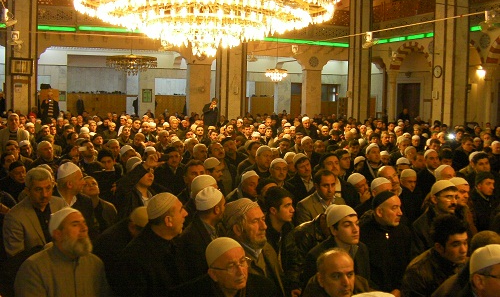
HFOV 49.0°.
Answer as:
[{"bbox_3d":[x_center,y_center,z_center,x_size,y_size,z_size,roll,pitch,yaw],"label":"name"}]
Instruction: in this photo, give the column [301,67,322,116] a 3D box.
[{"bbox_3d":[2.160,-1.472,19.716,0.560,2.700,0.460,0,5,-18],"label":"column"}]

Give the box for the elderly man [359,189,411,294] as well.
[{"bbox_3d":[0.941,0.759,3.717,0.550,0.920,0.600,0,6,-15],"label":"elderly man"}]

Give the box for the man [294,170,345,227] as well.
[{"bbox_3d":[0.583,0.643,4.465,0.550,0.920,0.600,-1,6,-28],"label":"man"}]

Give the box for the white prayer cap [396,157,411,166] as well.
[{"bbox_3d":[1.764,0.151,6.300,0.170,0.110,0.185,1,3,0],"label":"white prayer cap"}]

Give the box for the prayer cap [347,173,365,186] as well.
[{"bbox_3d":[0.973,0.285,5.050,0.170,0.115,0.185,-9,-5,-1],"label":"prayer cap"}]

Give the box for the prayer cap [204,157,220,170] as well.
[{"bbox_3d":[-0.393,0.156,5.750,0.185,0.110,0.170,-8,-3,0],"label":"prayer cap"}]

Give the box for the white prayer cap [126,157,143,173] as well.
[{"bbox_3d":[-1.266,0.180,6.000,0.195,0.110,0.175,-20,-3,22],"label":"white prayer cap"}]

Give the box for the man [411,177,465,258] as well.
[{"bbox_3d":[1.426,0.705,4.067,0.550,0.920,0.600,-2,6,-30],"label":"man"}]

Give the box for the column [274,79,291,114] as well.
[{"bbox_3d":[1.421,-1.980,24.606,0.600,2.500,0.500,0,6,-19],"label":"column"}]

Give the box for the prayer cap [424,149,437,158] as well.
[{"bbox_3d":[2.308,0.076,7.000,0.175,0.110,0.190,-12,-10,-2],"label":"prayer cap"}]

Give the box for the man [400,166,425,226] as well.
[{"bbox_3d":[1.613,0.679,5.489,0.580,0.950,0.600,-1,6,-25],"label":"man"}]

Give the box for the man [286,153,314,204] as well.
[{"bbox_3d":[0.566,0.543,5.841,0.580,0.980,0.600,-1,6,-28],"label":"man"}]

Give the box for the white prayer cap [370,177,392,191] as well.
[{"bbox_3d":[1.148,0.313,4.800,0.200,0.105,0.180,-18,-8,39],"label":"white prayer cap"}]

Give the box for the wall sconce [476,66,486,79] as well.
[{"bbox_3d":[6.326,-2.077,15.000,0.260,0.370,0.260,0,6,-19],"label":"wall sconce"}]

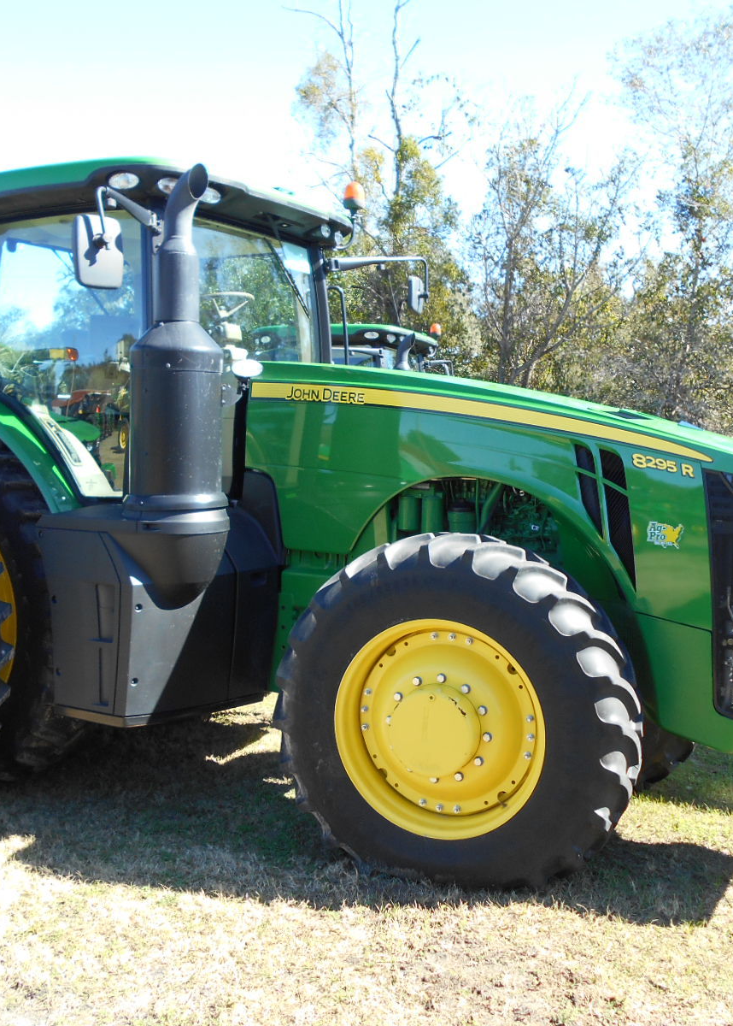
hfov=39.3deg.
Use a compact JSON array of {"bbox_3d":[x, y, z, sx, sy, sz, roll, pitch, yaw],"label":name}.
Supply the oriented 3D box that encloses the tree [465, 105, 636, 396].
[{"bbox_3d":[3.925,-4.245,22.000,3.600,9.200,3.600,1,4,0],"label":"tree"}]

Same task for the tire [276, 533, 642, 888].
[{"bbox_3d":[0.365,0.868,4.467,1.570,1.540,0.430,2,5,23],"label":"tire"}]

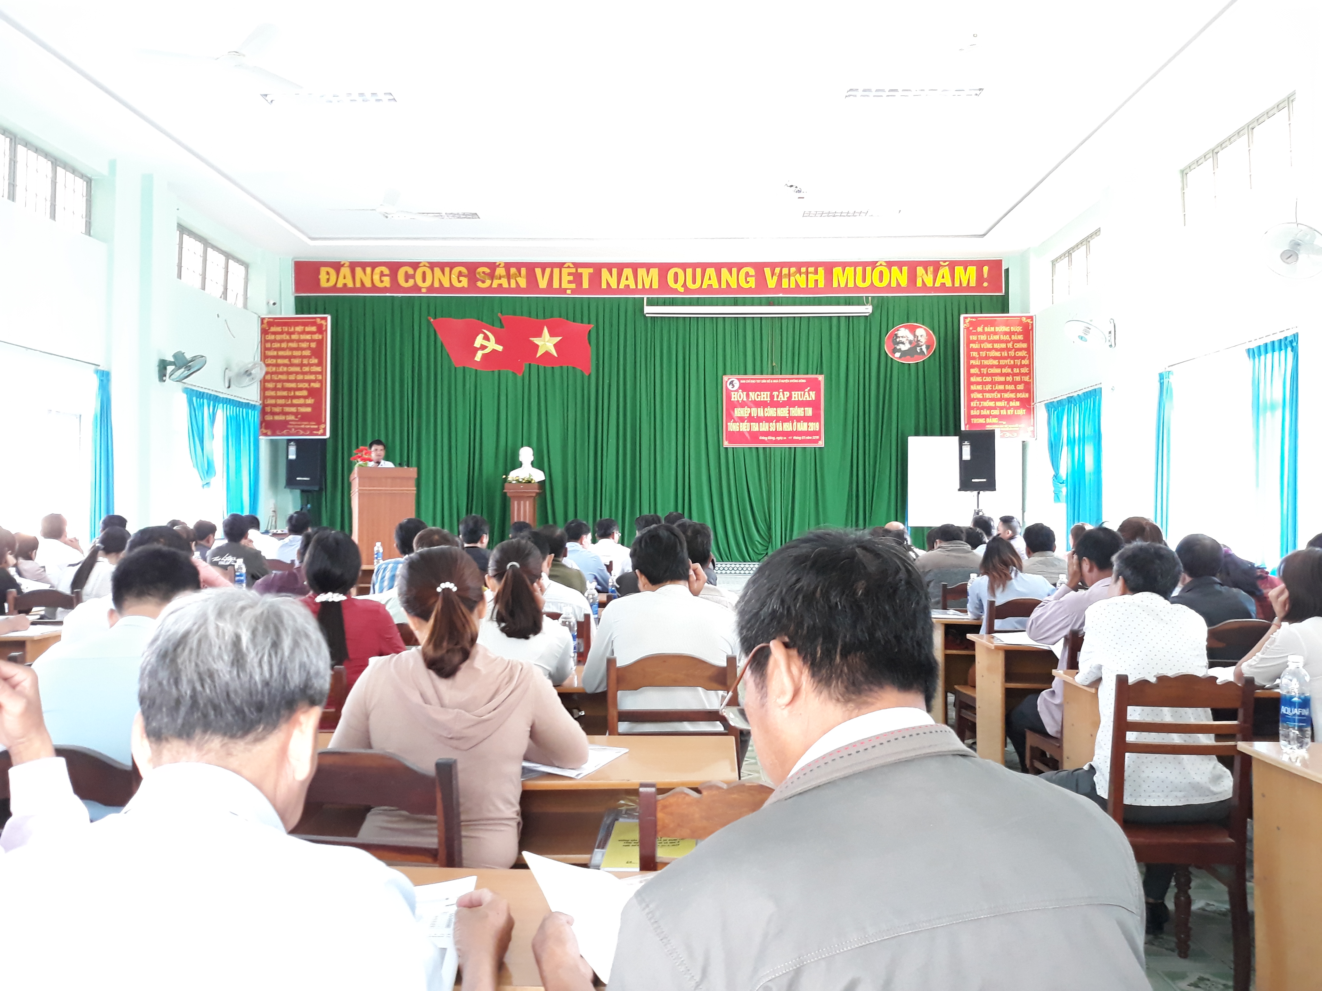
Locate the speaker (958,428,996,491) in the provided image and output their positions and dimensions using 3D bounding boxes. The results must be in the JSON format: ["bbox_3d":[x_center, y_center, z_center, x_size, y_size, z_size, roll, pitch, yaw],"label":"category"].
[{"bbox_3d":[3.798,-0.421,12.350,0.430,0.730,0.410,0,-1,5],"label":"speaker"}]

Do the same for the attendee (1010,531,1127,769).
[{"bbox_3d":[1.660,0.770,4.150,0.490,1.270,0.750,0,-1,-5],"label":"attendee"}]

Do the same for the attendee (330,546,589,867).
[{"bbox_3d":[-0.395,0.715,2.100,0.490,1.235,0.650,0,-1,2],"label":"attendee"}]

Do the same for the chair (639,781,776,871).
[{"bbox_3d":[0.155,0.895,1.900,0.400,0.870,0.440,0,-1,2],"label":"chair"}]

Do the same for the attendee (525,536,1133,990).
[{"bbox_3d":[0.160,0.681,1.060,0.580,1.280,0.680,0,-1,-10],"label":"attendee"}]

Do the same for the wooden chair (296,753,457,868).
[{"bbox_3d":[-0.494,0.919,2.020,0.420,0.920,0.450,0,-1,15],"label":"wooden chair"}]

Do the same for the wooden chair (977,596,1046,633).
[{"bbox_3d":[1.760,0.964,5.120,0.420,0.920,0.450,0,-1,2],"label":"wooden chair"}]

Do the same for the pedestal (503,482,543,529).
[{"bbox_3d":[-1.685,0.423,12.600,0.470,1.150,0.450,0,-1,2],"label":"pedestal"}]

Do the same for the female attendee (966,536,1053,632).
[{"bbox_3d":[1.580,0.775,4.740,0.440,1.170,0.650,0,-1,2],"label":"female attendee"}]

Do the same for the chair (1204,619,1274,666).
[{"bbox_3d":[2.040,0.895,3.800,0.400,0.910,0.440,0,-1,2],"label":"chair"}]

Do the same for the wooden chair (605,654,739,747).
[{"bbox_3d":[0.037,0.889,3.030,0.400,0.905,0.440,0,-1,2],"label":"wooden chair"}]

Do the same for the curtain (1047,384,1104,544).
[{"bbox_3d":[4.200,-0.177,10.580,0.140,1.650,1.500,0,-1,2],"label":"curtain"}]

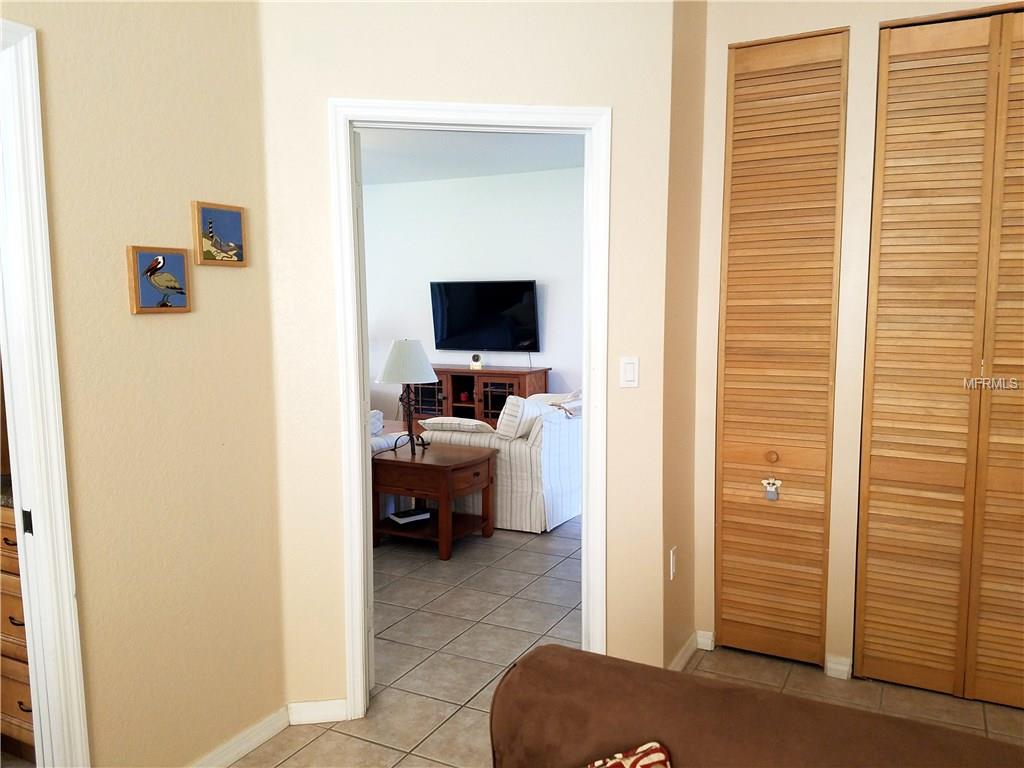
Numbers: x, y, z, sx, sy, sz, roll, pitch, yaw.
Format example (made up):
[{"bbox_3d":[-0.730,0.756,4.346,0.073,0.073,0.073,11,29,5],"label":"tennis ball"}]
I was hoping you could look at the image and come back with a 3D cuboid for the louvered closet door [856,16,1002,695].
[{"bbox_3d":[1.484,-0.058,2.770,0.362,2.385,0.035,3,7,26],"label":"louvered closet door"}]

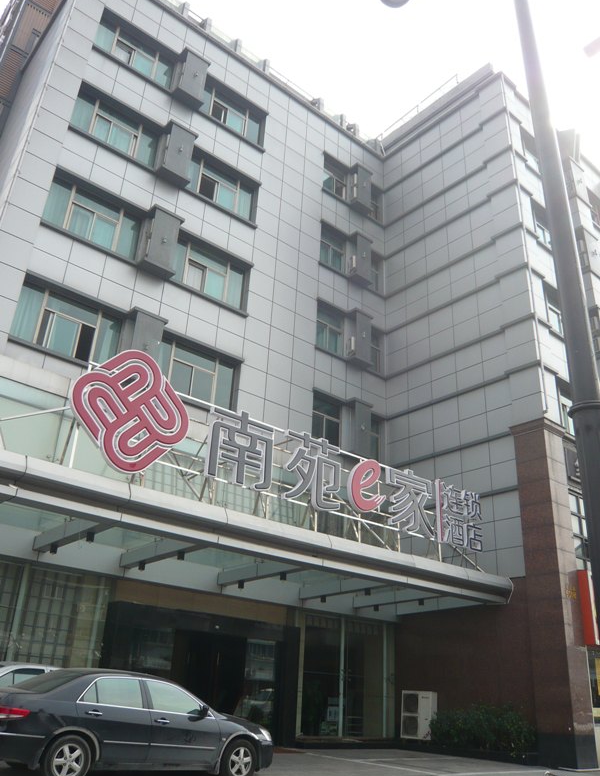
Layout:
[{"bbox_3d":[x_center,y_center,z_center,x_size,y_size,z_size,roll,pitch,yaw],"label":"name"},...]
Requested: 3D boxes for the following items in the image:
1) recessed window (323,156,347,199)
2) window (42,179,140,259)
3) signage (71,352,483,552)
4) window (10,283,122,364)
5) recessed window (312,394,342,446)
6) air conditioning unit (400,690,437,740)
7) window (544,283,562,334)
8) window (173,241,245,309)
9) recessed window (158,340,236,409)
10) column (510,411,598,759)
[{"bbox_3d":[1.418,-8.350,26.854,1.469,1.612,0.253,22,-31,-33],"label":"recessed window"},{"bbox_3d":[-5.969,-4.786,18.780,2.828,1.627,0.253,22,-31,-33],"label":"window"},{"bbox_3d":[0.456,1.867,14.757,11.692,2.354,0.284,22,-31,-33],"label":"signage"},{"bbox_3d":[-6.148,-1.569,17.223,2.828,1.643,0.253,22,-31,-33],"label":"window"},{"bbox_3d":[0.885,1.238,22.215,1.469,1.643,0.253,22,-31,-33],"label":"recessed window"},{"bbox_3d":[3.400,9.286,18.383,0.960,1.210,0.360,-18,-33,37],"label":"air conditioning unit"},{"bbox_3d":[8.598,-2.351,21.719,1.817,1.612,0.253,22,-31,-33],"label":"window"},{"bbox_3d":[-3.016,-3.608,20.876,2.860,1.627,0.253,22,-31,-33],"label":"window"},{"bbox_3d":[-3.195,-0.390,19.319,2.860,1.643,0.253,22,-31,-33],"label":"recessed window"},{"bbox_3d":[6.630,5.061,17.180,1.043,8.722,1.106,22,-31,-33],"label":"column"}]

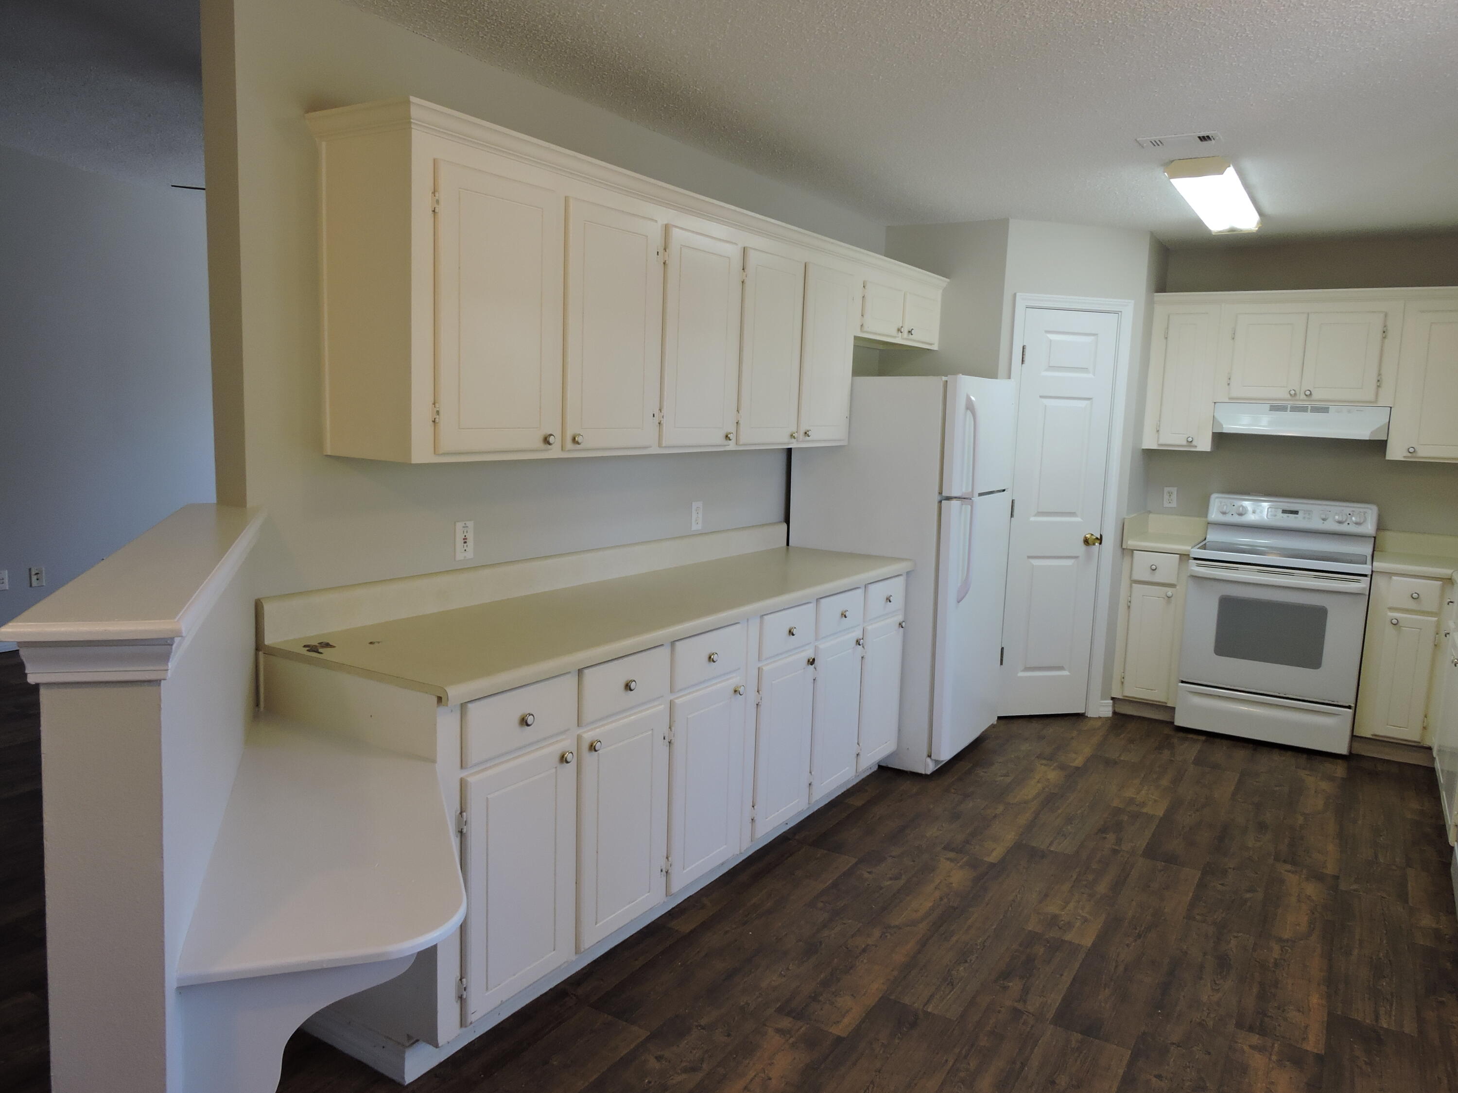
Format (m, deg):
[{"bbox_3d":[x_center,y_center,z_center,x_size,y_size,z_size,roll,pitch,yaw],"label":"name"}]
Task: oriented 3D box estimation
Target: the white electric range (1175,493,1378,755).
[{"bbox_3d":[2.724,0.348,5.032,0.757,1.160,0.690,7,9,32],"label":"white electric range"}]

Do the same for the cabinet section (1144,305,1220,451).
[{"bbox_3d":[2.440,-0.892,5.386,0.331,0.753,0.310,7,9,33],"label":"cabinet section"}]

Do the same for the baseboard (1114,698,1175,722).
[{"bbox_3d":[2.150,0.845,5.234,0.300,0.085,0.020,7,9,32],"label":"baseboard"}]

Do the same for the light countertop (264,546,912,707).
[{"bbox_3d":[-0.156,0.161,3.288,0.645,0.042,2.540,7,9,32],"label":"light countertop"}]

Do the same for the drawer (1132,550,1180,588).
[{"bbox_3d":[2.141,0.108,5.077,0.215,0.147,0.028,7,9,32],"label":"drawer"}]

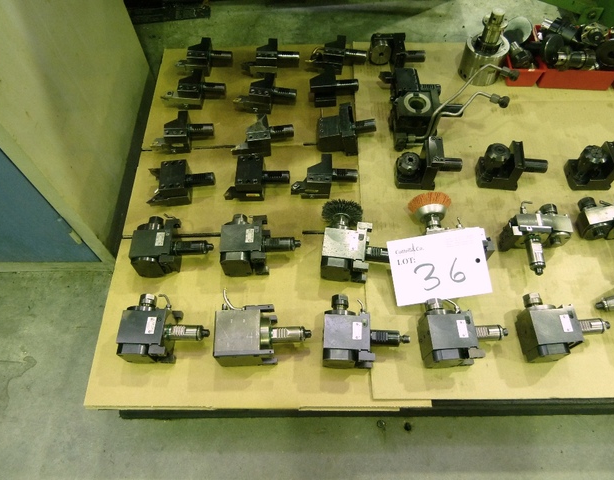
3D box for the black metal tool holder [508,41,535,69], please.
[{"bbox_3d":[0.579,-0.497,1.245,0.046,0.046,0.082,-36,93,-18],"label":"black metal tool holder"}]

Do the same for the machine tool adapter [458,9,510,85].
[{"bbox_3d":[0.481,-0.523,1.220,0.115,0.190,0.115,-1,60,1],"label":"machine tool adapter"}]

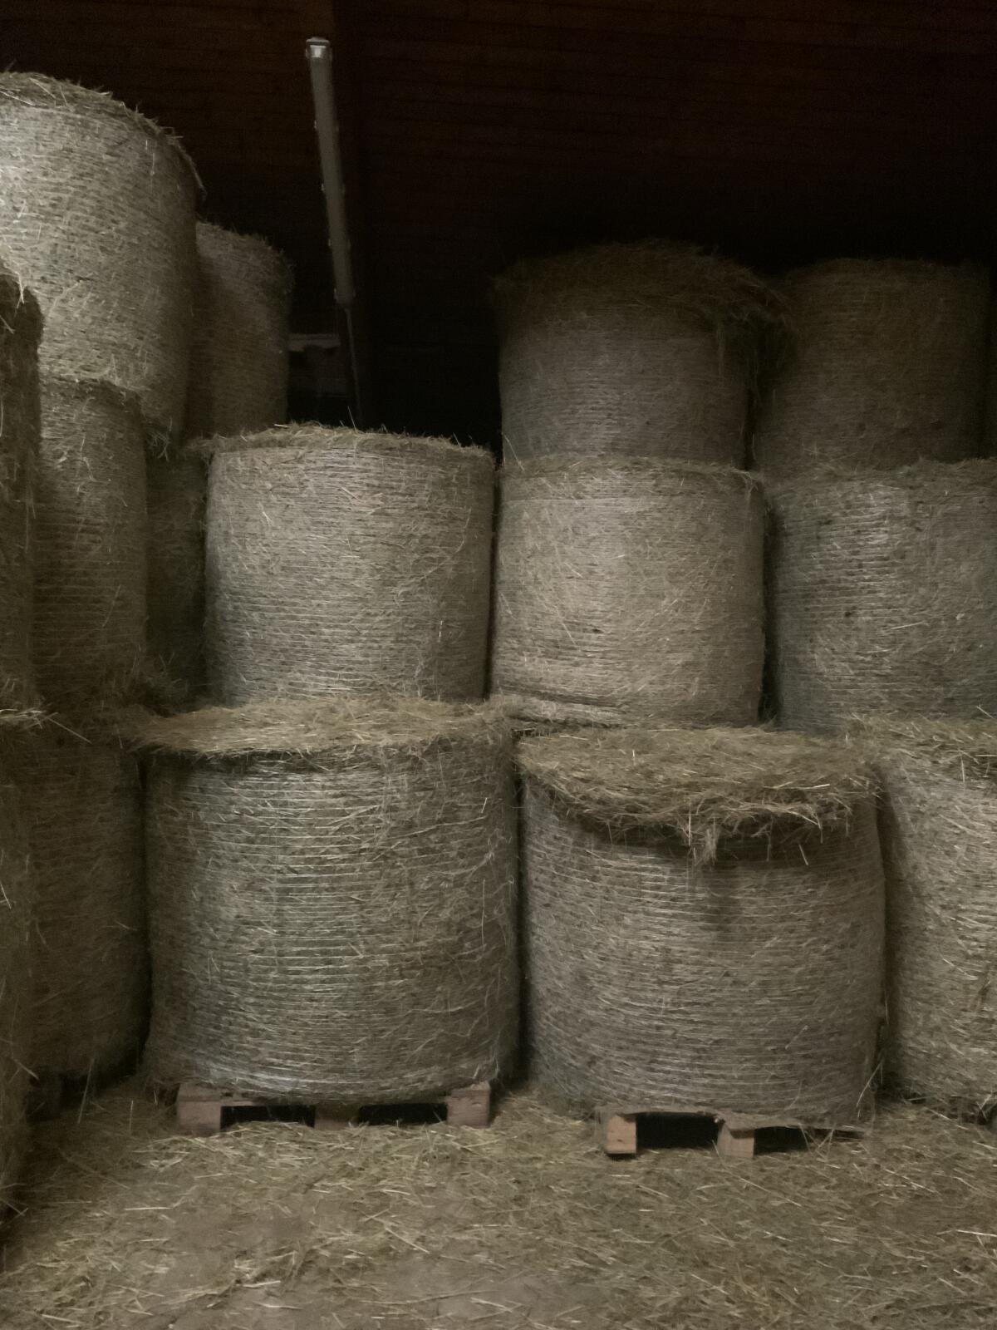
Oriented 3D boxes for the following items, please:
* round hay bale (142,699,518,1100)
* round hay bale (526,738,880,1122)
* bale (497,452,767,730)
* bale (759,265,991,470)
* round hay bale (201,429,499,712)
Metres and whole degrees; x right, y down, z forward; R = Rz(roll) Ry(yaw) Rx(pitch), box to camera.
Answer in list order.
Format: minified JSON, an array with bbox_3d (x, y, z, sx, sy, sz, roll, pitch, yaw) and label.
[{"bbox_3d":[-0.644,0.826,4.442,1.453,1.190,1.453,0,3,-8],"label":"round hay bale"},{"bbox_3d":[0.754,0.873,4.289,1.375,1.131,1.375,1,3,10],"label":"round hay bale"},{"bbox_3d":[0.697,-0.361,6.014,1.453,1.219,1.453,0,3,7],"label":"bale"},{"bbox_3d":[2.296,-1.716,6.858,1.365,1.180,1.365,1,3,18],"label":"bale"},{"bbox_3d":[-0.761,-0.464,5.685,1.443,1.190,1.443,0,3,-8],"label":"round hay bale"}]

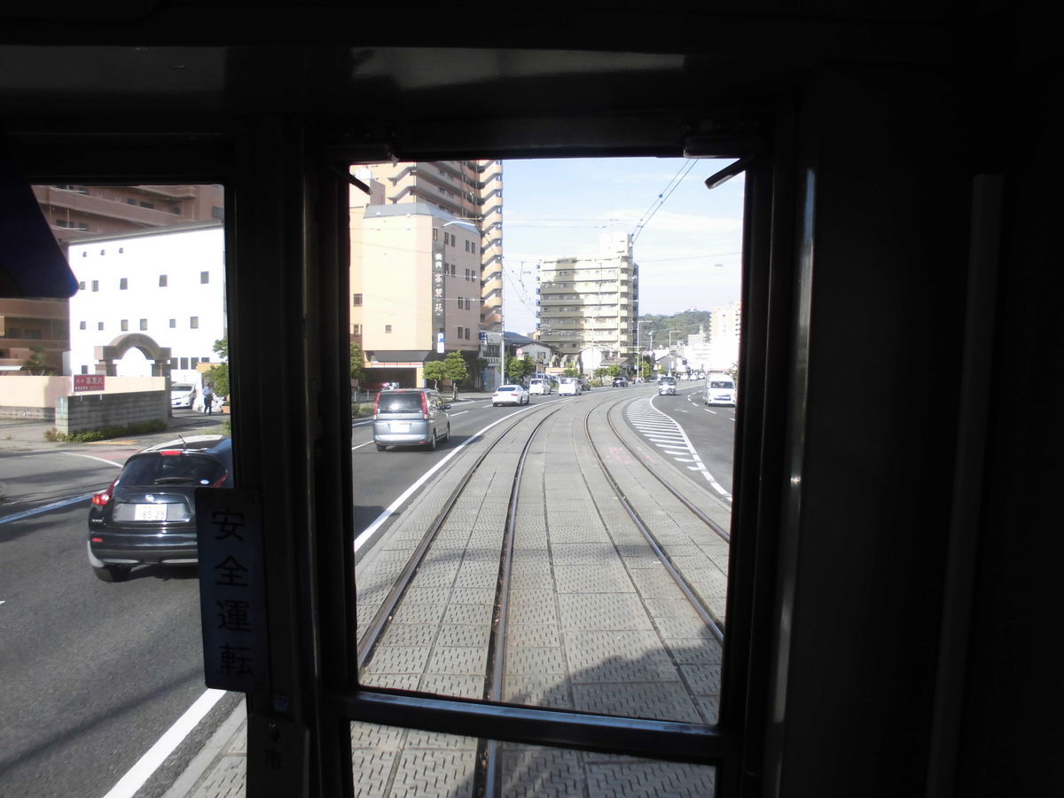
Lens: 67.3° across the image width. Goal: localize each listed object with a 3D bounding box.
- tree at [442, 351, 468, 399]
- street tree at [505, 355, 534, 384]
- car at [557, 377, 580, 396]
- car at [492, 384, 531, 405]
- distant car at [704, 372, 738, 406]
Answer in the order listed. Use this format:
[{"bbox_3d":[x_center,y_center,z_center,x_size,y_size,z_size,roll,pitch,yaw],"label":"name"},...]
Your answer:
[{"bbox_3d":[-5.994,-1.865,62.929,2.000,3.950,2.000,1,2,10],"label":"tree"},{"bbox_3d":[-1.144,-2.583,79.928,2.900,4.000,2.900,1,2,12],"label":"street tree"},{"bbox_3d":[3.753,-1.207,77.269,1.700,1.740,4.300,1,2,14],"label":"car"},{"bbox_3d":[-1.378,-0.217,54.675,1.840,1.410,4.680,0,2,8],"label":"car"},{"bbox_3d":[12.753,-0.668,54.560,1.870,2.200,4.950,0,2,8],"label":"distant car"}]

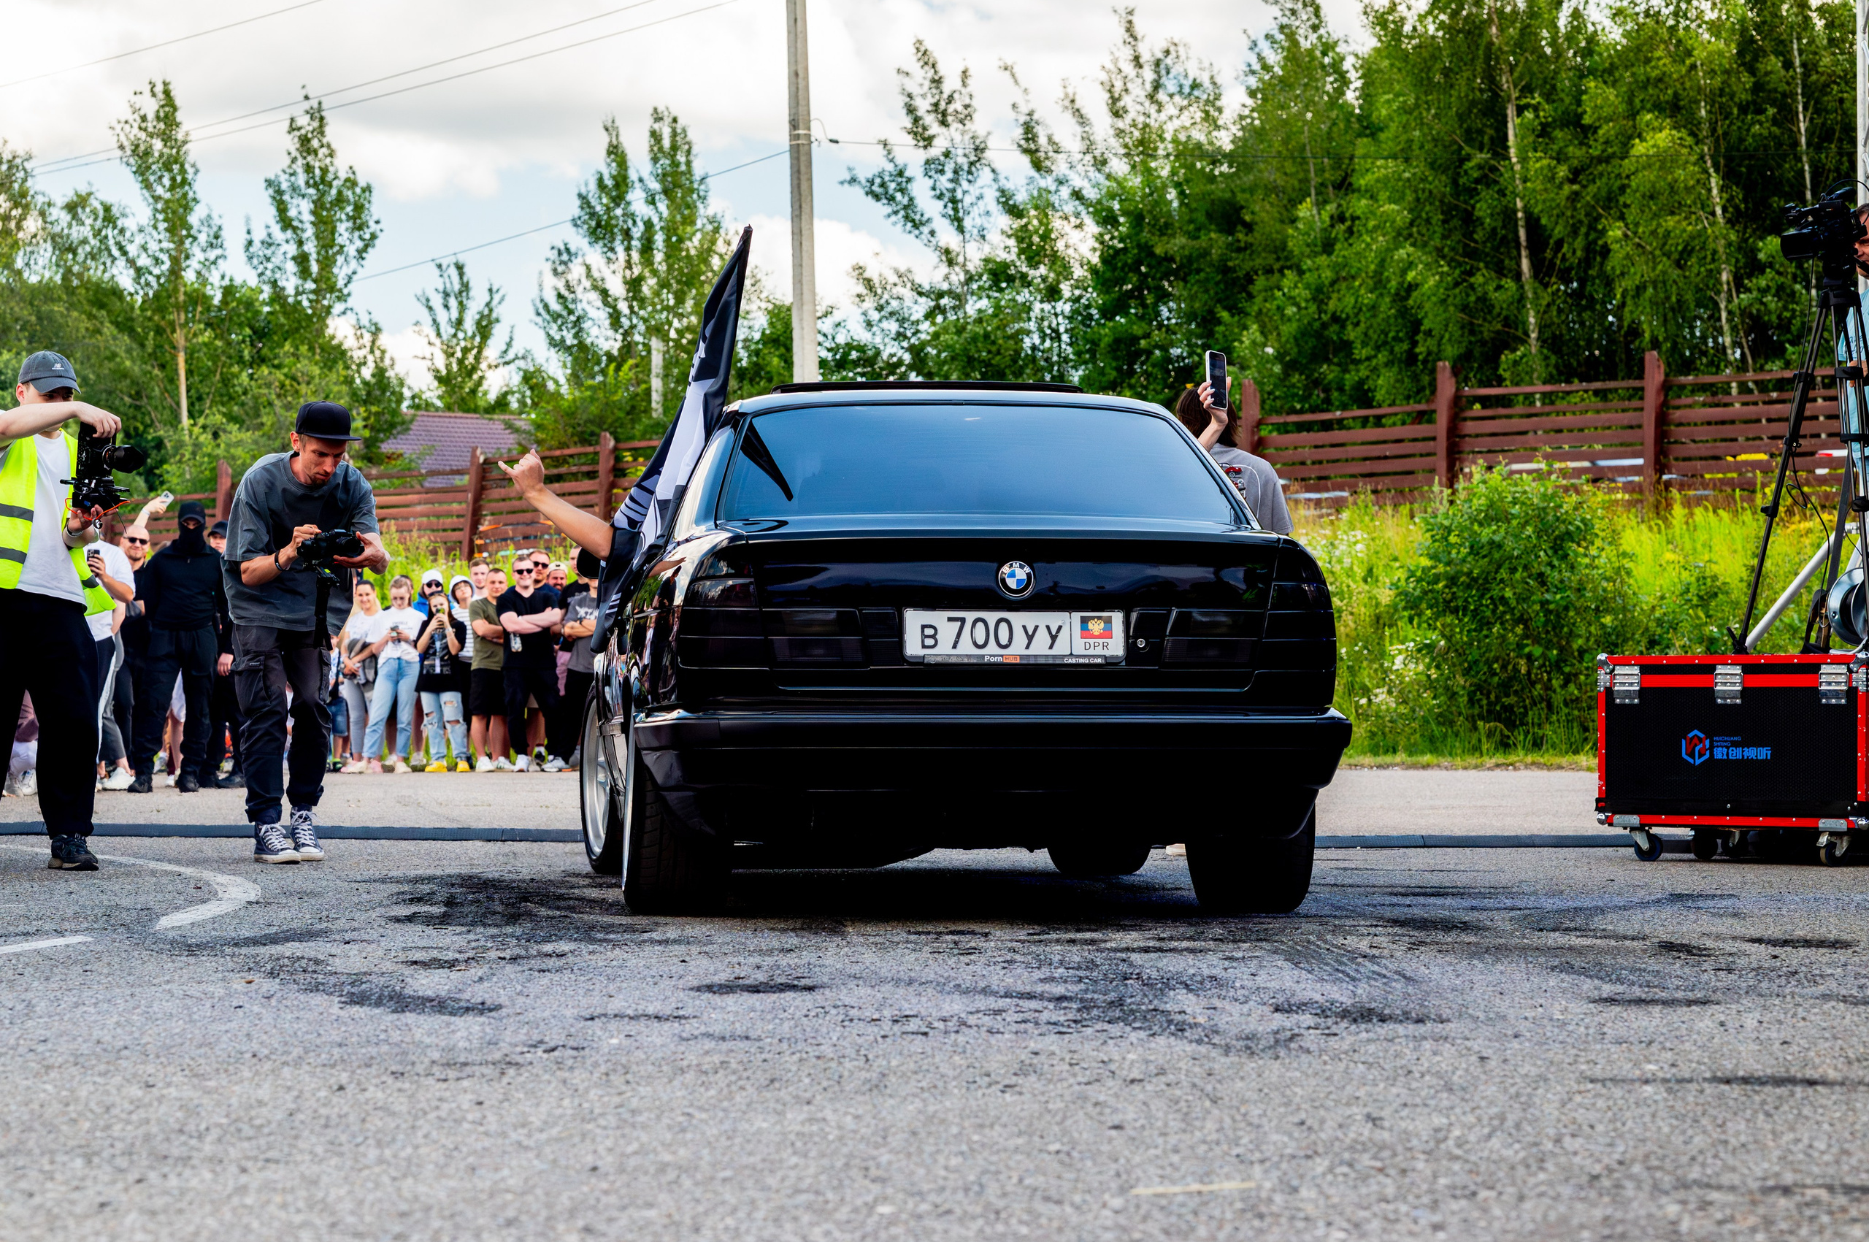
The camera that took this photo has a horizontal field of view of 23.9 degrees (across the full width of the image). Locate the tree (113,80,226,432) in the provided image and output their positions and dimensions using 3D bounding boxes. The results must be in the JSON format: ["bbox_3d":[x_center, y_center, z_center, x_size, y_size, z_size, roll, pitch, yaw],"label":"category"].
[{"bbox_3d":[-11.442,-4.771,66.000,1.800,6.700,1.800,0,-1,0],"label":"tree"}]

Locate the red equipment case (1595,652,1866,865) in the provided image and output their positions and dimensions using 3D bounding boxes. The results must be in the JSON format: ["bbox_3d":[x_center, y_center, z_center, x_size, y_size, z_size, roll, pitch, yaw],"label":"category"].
[{"bbox_3d":[2.939,0.479,15.447,1.029,0.724,0.650,-1,-1,38],"label":"red equipment case"}]

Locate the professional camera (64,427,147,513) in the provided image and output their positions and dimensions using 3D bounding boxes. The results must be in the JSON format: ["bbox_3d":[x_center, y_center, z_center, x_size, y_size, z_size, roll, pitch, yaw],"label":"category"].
[{"bbox_3d":[-2.675,-0.493,14.250,0.250,0.290,0.170,-1,-1,34],"label":"professional camera"}]

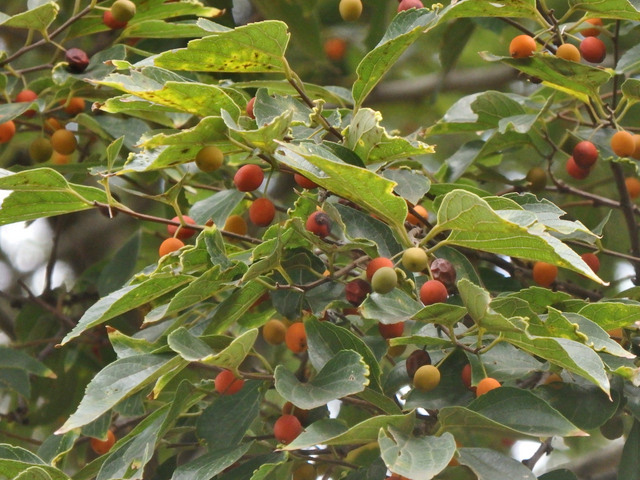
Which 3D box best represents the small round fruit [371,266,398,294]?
[{"bbox_3d":[0.020,0.013,1.880,0.008,0.008,0.008,0,-12,0],"label":"small round fruit"}]

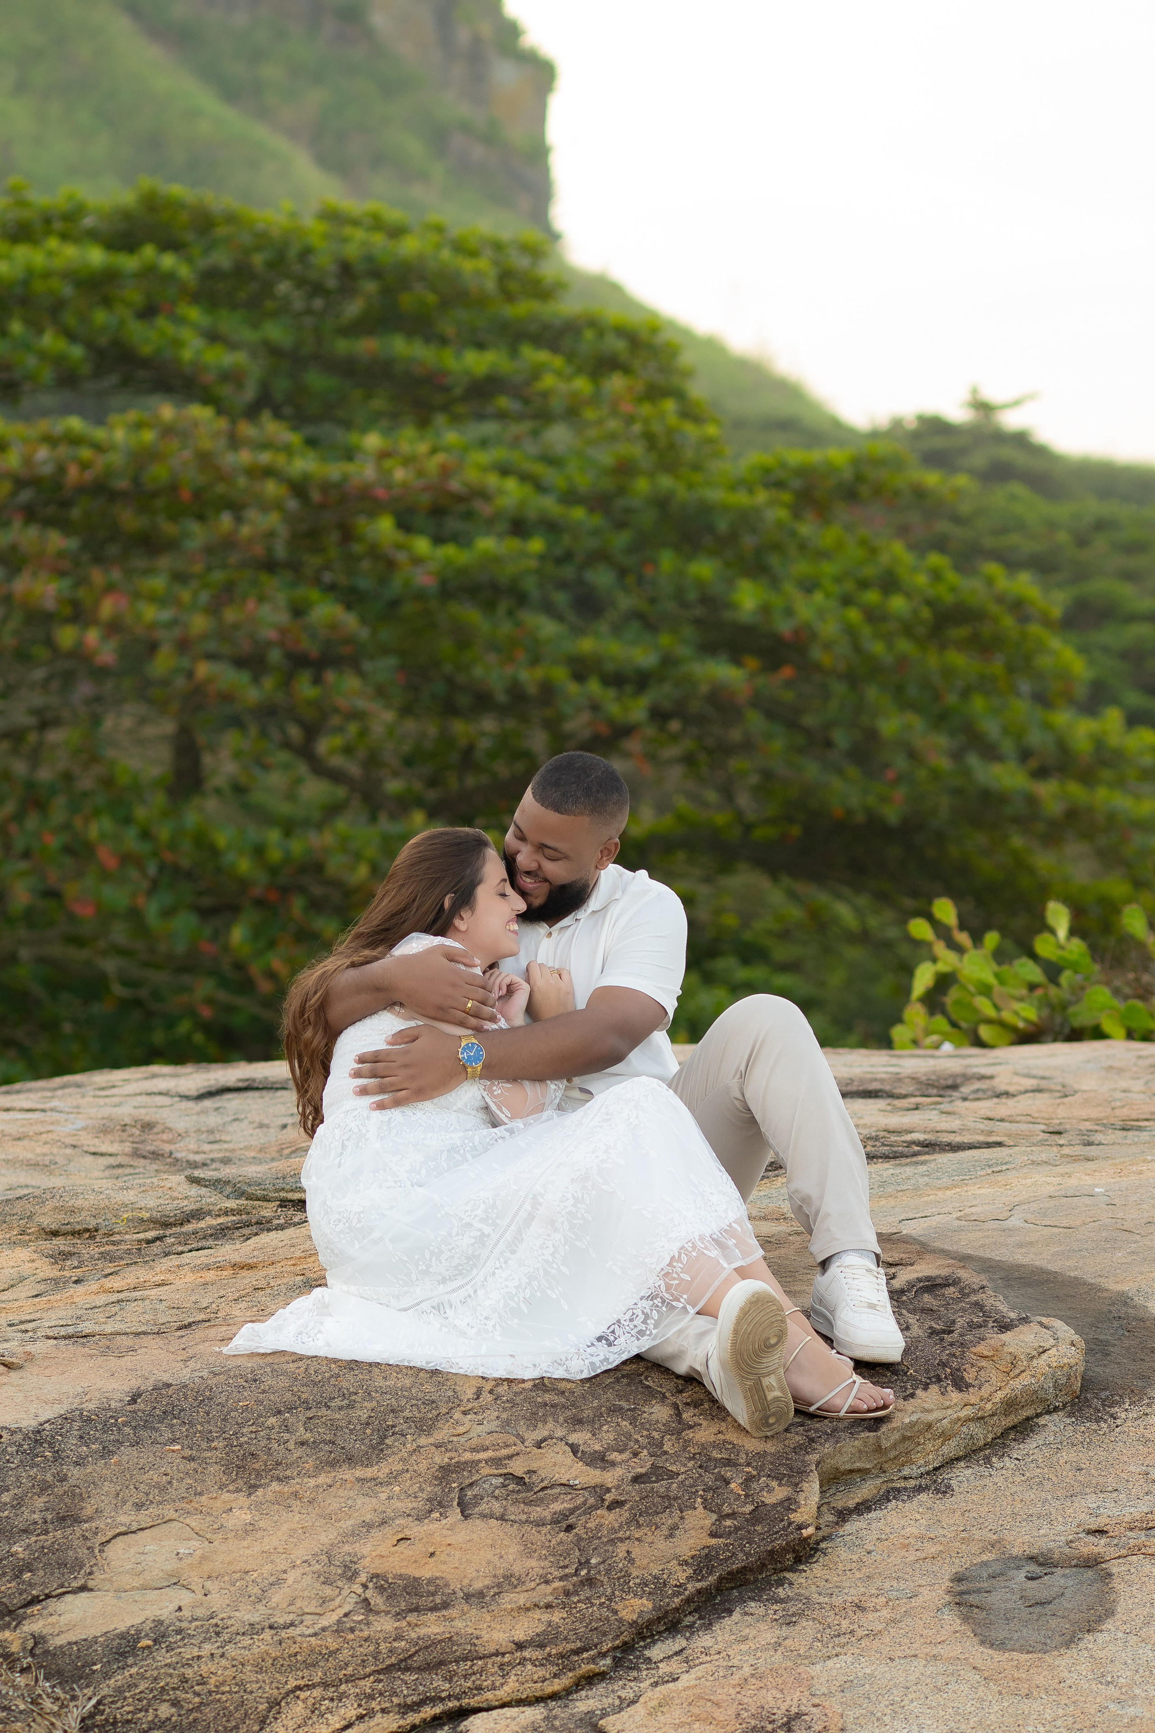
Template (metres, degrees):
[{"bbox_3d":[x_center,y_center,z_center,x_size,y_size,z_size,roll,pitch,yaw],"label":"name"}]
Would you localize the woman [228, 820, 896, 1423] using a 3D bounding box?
[{"bbox_3d":[-0.016,0.375,8.980,0.930,0.830,0.600,1,4,20],"label":"woman"}]

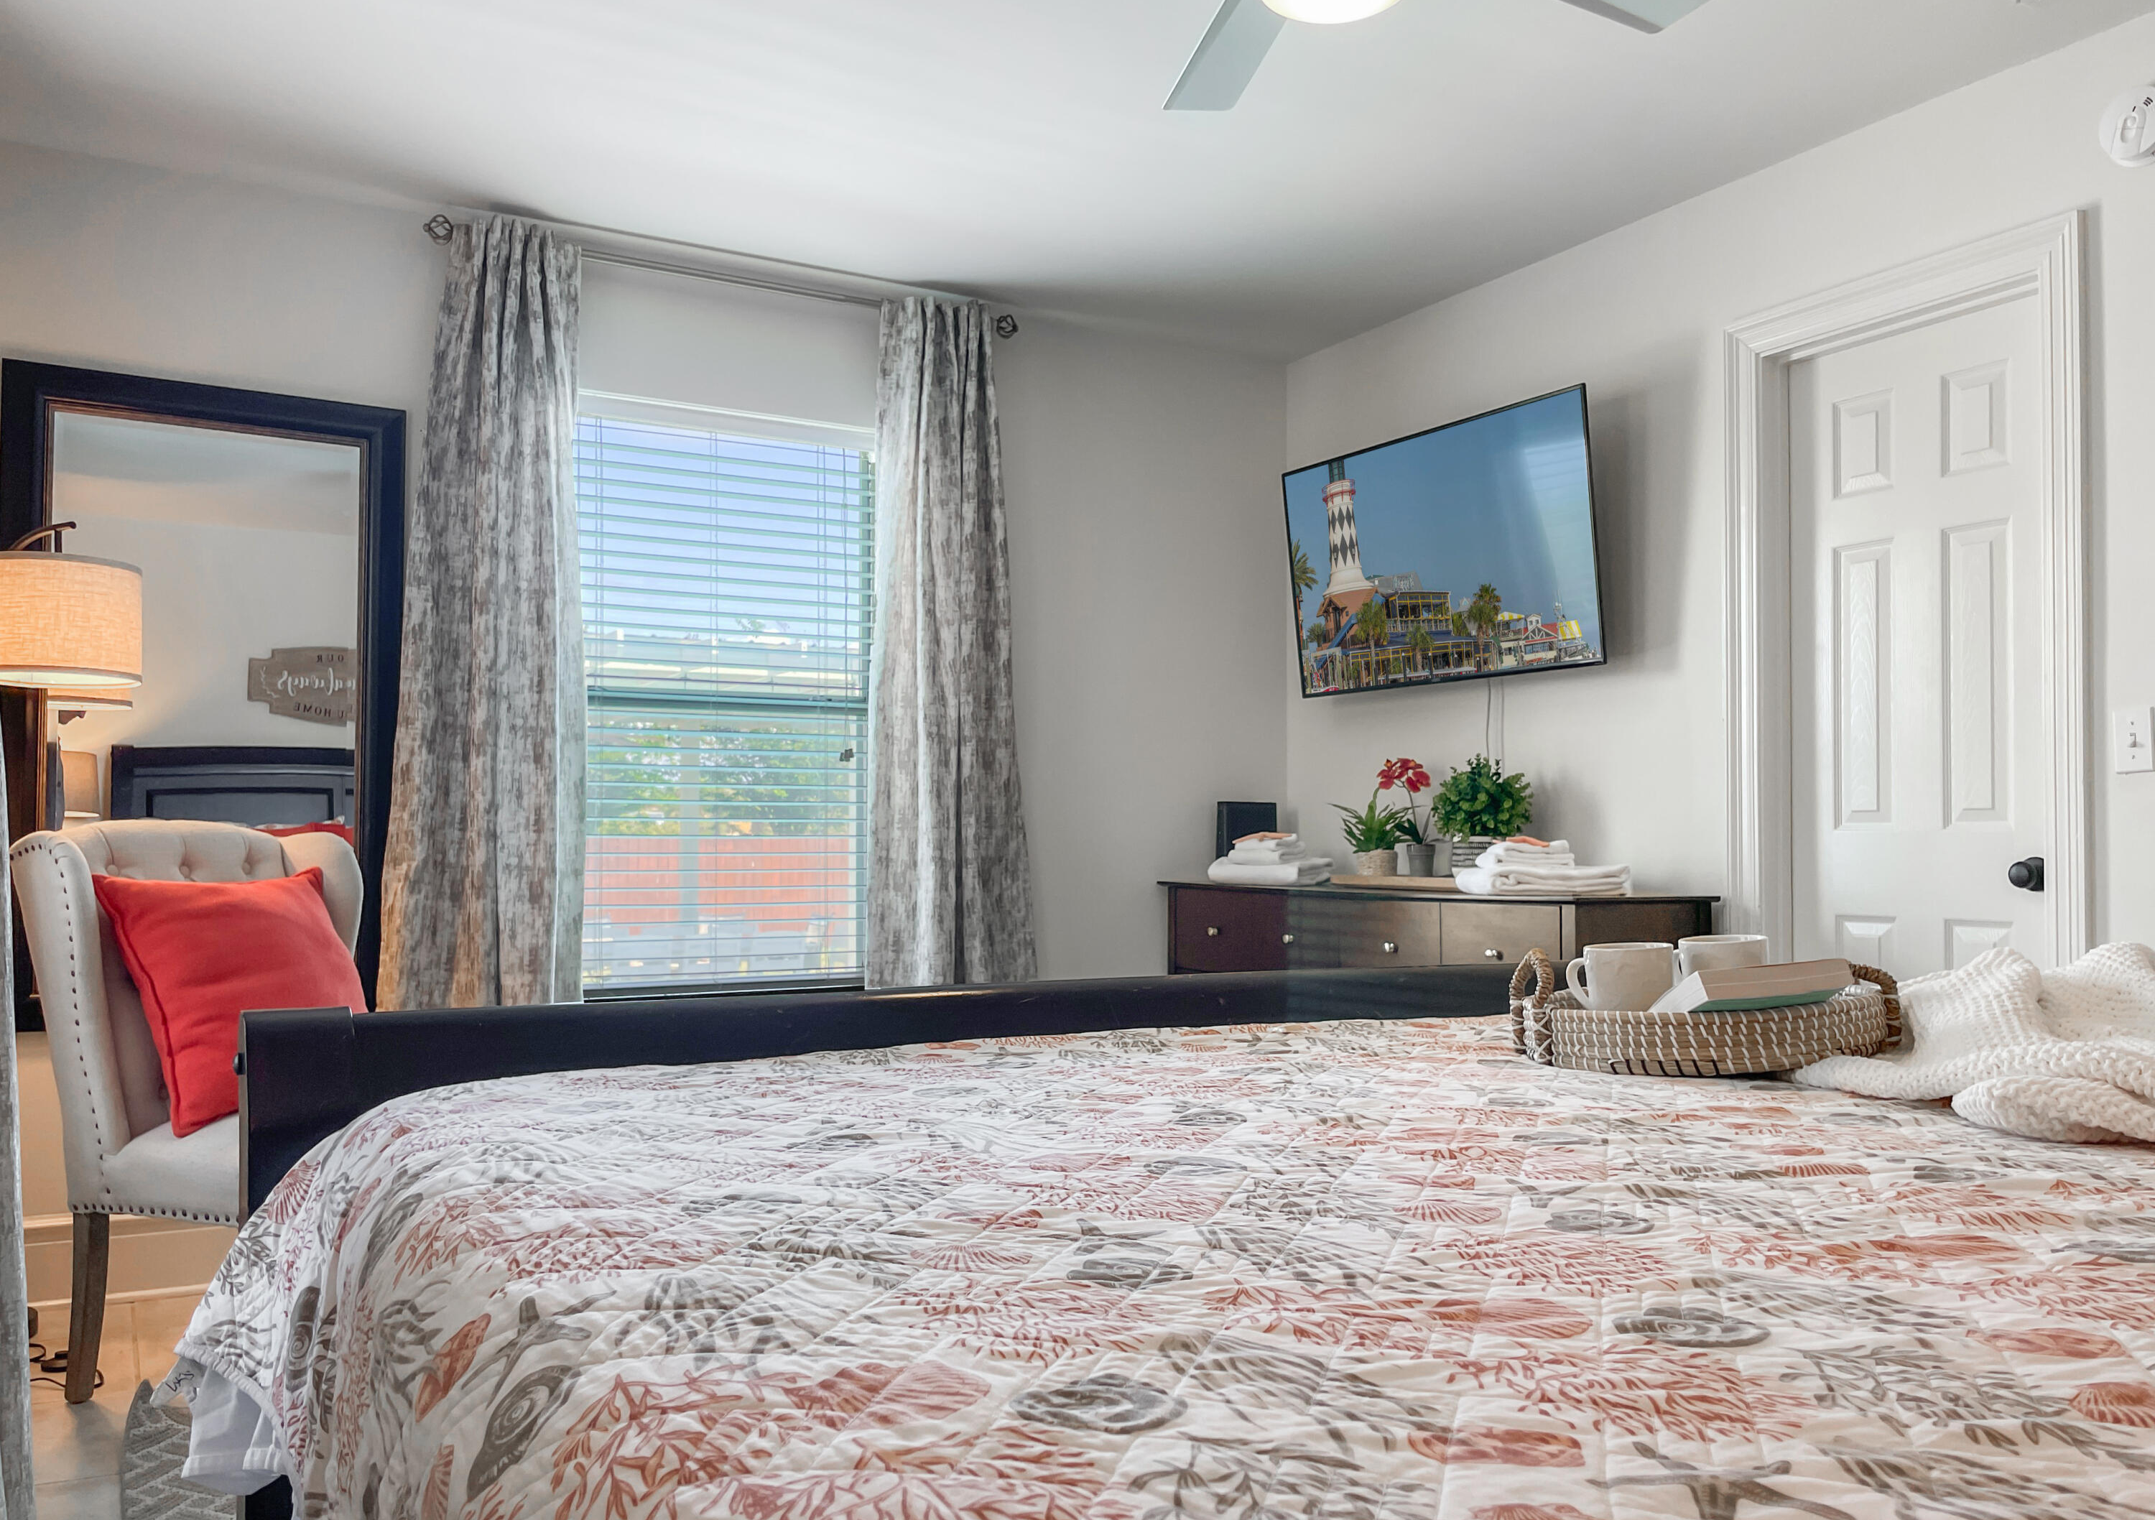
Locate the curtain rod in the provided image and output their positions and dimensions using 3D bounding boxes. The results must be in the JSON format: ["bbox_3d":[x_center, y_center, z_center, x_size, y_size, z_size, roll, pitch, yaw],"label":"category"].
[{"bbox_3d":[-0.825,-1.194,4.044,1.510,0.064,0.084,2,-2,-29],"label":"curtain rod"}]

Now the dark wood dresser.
[{"bbox_3d":[0.827,0.765,4.200,0.460,0.860,1.600,1,-3,-29],"label":"dark wood dresser"}]

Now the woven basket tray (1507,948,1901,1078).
[{"bbox_3d":[0.645,0.250,1.670,0.420,0.110,0.320,1,-2,-18],"label":"woven basket tray"}]

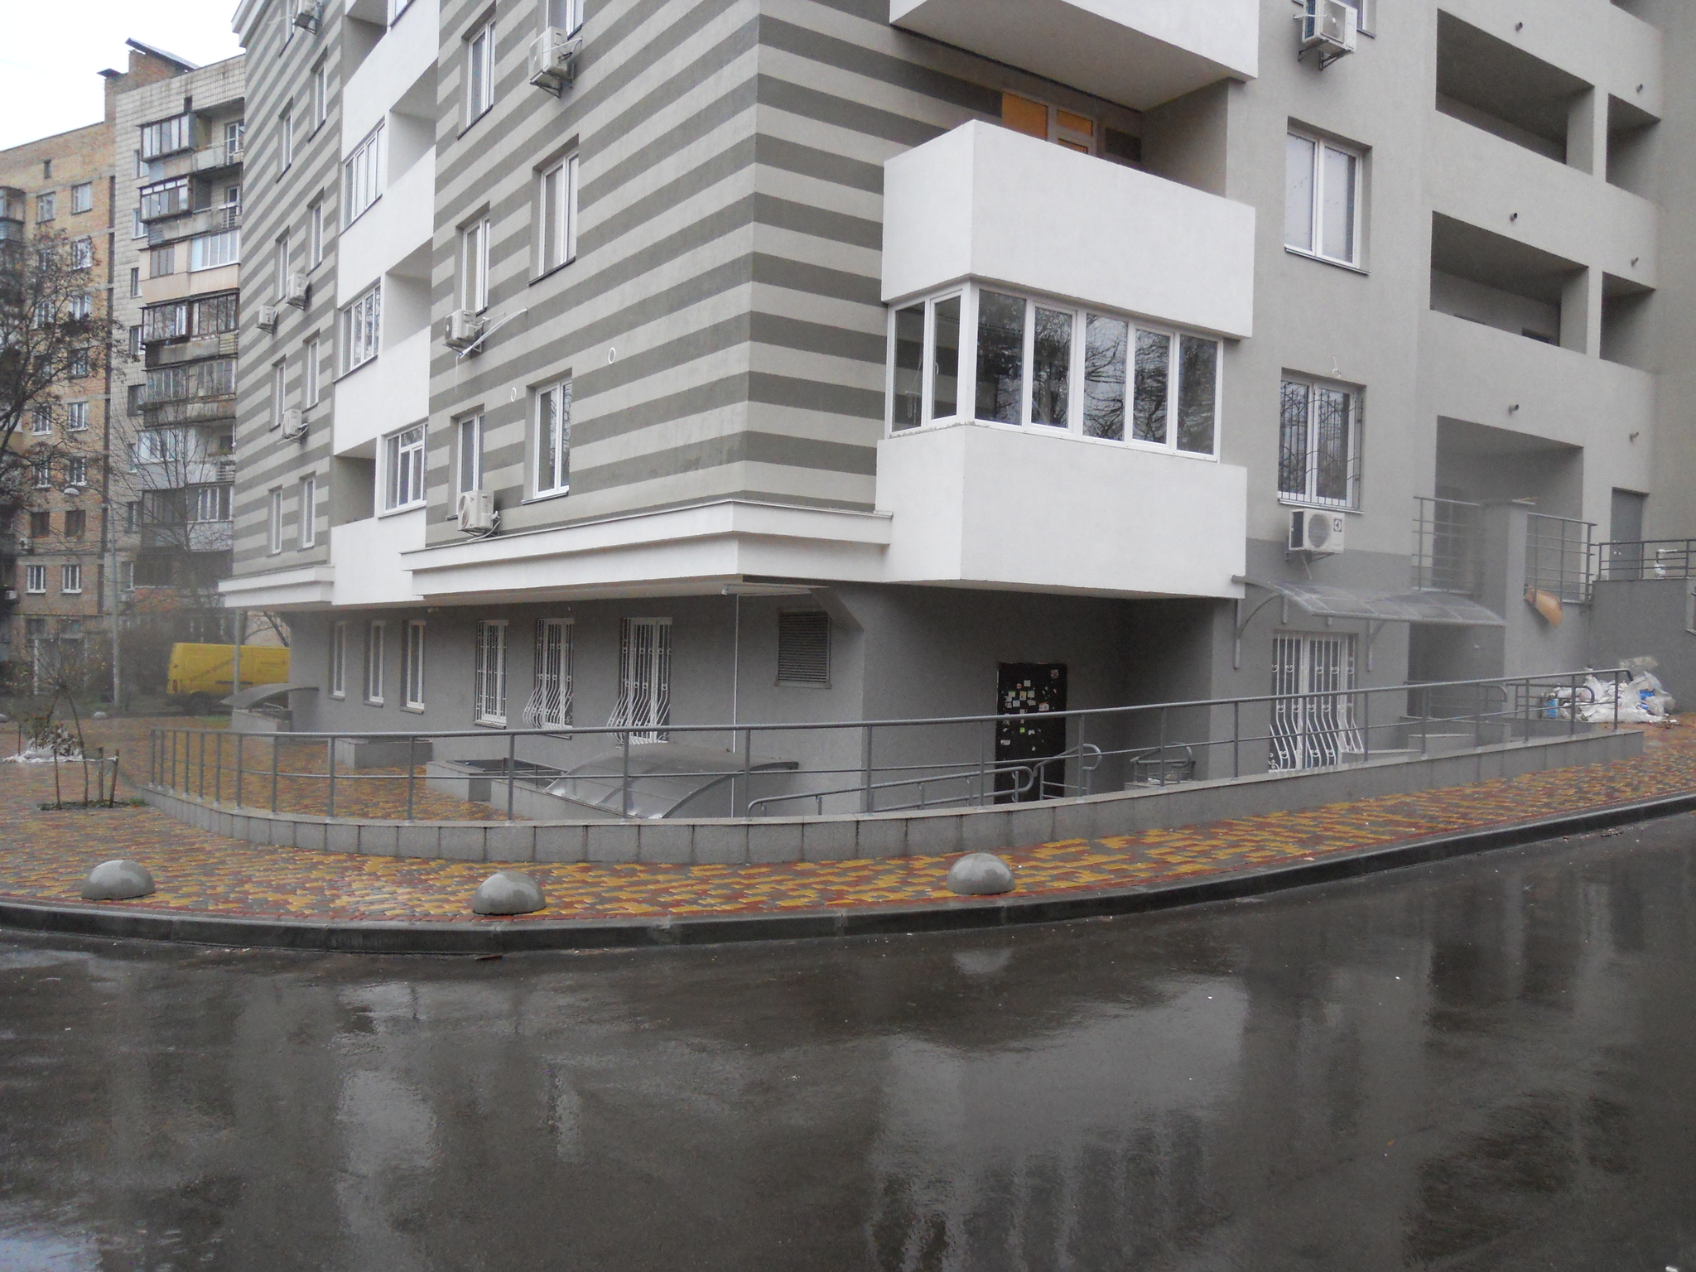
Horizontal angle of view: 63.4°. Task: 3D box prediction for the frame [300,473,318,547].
[{"bbox_3d":[-11.525,-2.697,29.540,0.150,1.510,1.500,2,-1,-34],"label":"frame"}]

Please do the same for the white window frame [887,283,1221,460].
[{"bbox_3d":[2.331,-2.739,15.146,3.690,1.480,1.425,2,-1,-34],"label":"white window frame"}]

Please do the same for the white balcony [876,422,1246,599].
[{"bbox_3d":[2.428,-1.243,15.178,4.170,1.505,1.492,2,-1,-34],"label":"white balcony"}]

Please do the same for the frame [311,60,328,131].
[{"bbox_3d":[-11.347,-11.719,29.726,0.150,1.500,1.530,2,-1,-34],"label":"frame"}]

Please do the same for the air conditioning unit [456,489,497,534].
[{"bbox_3d":[-5.340,-1.782,19.759,0.280,0.540,0.780,2,-1,-34],"label":"air conditioning unit"}]

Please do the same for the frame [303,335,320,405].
[{"bbox_3d":[-11.466,-5.716,29.604,0.150,1.490,1.520,2,-1,-34],"label":"frame"}]

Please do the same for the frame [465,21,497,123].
[{"bbox_3d":[-5.570,-8.656,21.048,0.150,1.525,1.560,2,-1,-34],"label":"frame"}]

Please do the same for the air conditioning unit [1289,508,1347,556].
[{"bbox_3d":[5.597,-1.217,16.341,0.760,0.490,0.270,2,-1,-34],"label":"air conditioning unit"}]

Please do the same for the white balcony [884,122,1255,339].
[{"bbox_3d":[2.516,-4.244,15.225,4.160,1.500,1.492,2,-1,-34],"label":"white balcony"}]

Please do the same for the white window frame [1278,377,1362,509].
[{"bbox_3d":[5.696,-2.386,16.851,1.610,1.525,0.150,2,-1,-34],"label":"white window frame"}]

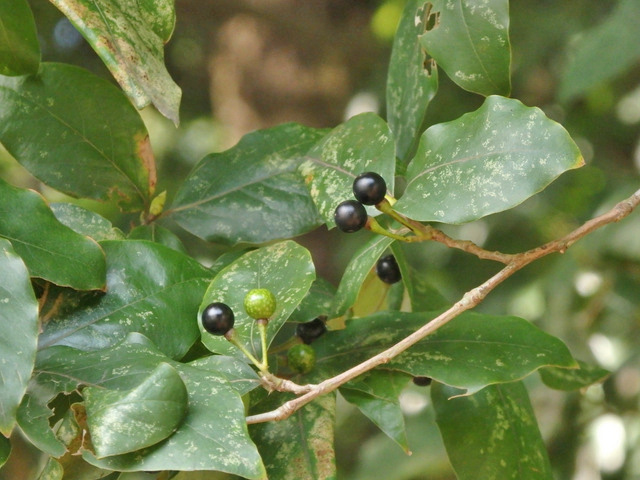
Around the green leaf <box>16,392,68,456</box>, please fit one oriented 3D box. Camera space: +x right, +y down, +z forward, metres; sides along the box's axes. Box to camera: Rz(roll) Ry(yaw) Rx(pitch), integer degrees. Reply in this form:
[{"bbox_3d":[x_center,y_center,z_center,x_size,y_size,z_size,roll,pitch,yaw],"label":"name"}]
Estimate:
[{"bbox_3d":[-0.094,0.062,1.400,0.015,0.023,0.005,-29,-24,-7],"label":"green leaf"}]

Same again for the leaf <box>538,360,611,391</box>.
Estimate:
[{"bbox_3d":[0.088,0.047,1.455,0.029,0.005,0.016,1,41,-8],"label":"leaf"}]

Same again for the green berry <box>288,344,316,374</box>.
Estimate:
[{"bbox_3d":[-0.006,0.041,1.425,0.010,0.010,0.010,0,10,0],"label":"green berry"}]

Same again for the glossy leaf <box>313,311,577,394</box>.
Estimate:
[{"bbox_3d":[0.043,0.039,1.425,0.090,0.012,0.034,1,49,1],"label":"glossy leaf"}]

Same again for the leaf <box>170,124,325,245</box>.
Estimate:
[{"bbox_3d":[-0.023,-0.019,1.435,0.064,0.041,0.011,-18,-30,-7],"label":"leaf"}]

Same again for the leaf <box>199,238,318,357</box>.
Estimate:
[{"bbox_3d":[-0.021,0.021,1.420,0.037,0.045,0.009,11,-24,5],"label":"leaf"}]

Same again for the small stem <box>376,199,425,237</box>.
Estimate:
[{"bbox_3d":[0.027,-0.008,1.400,0.019,0.004,0.004,38,0,-9],"label":"small stem"}]

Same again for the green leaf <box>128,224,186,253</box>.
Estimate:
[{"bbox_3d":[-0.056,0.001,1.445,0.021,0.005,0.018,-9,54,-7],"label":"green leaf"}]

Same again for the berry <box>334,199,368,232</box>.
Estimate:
[{"bbox_3d":[0.011,-0.008,1.400,0.011,0.011,0.011,0,10,0],"label":"berry"}]

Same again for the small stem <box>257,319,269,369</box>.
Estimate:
[{"bbox_3d":[-0.019,0.035,1.400,0.003,0.017,0.003,-5,9,0],"label":"small stem"}]

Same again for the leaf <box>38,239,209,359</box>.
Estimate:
[{"bbox_3d":[-0.068,0.021,1.420,0.068,0.042,0.014,-20,-30,-5],"label":"leaf"}]

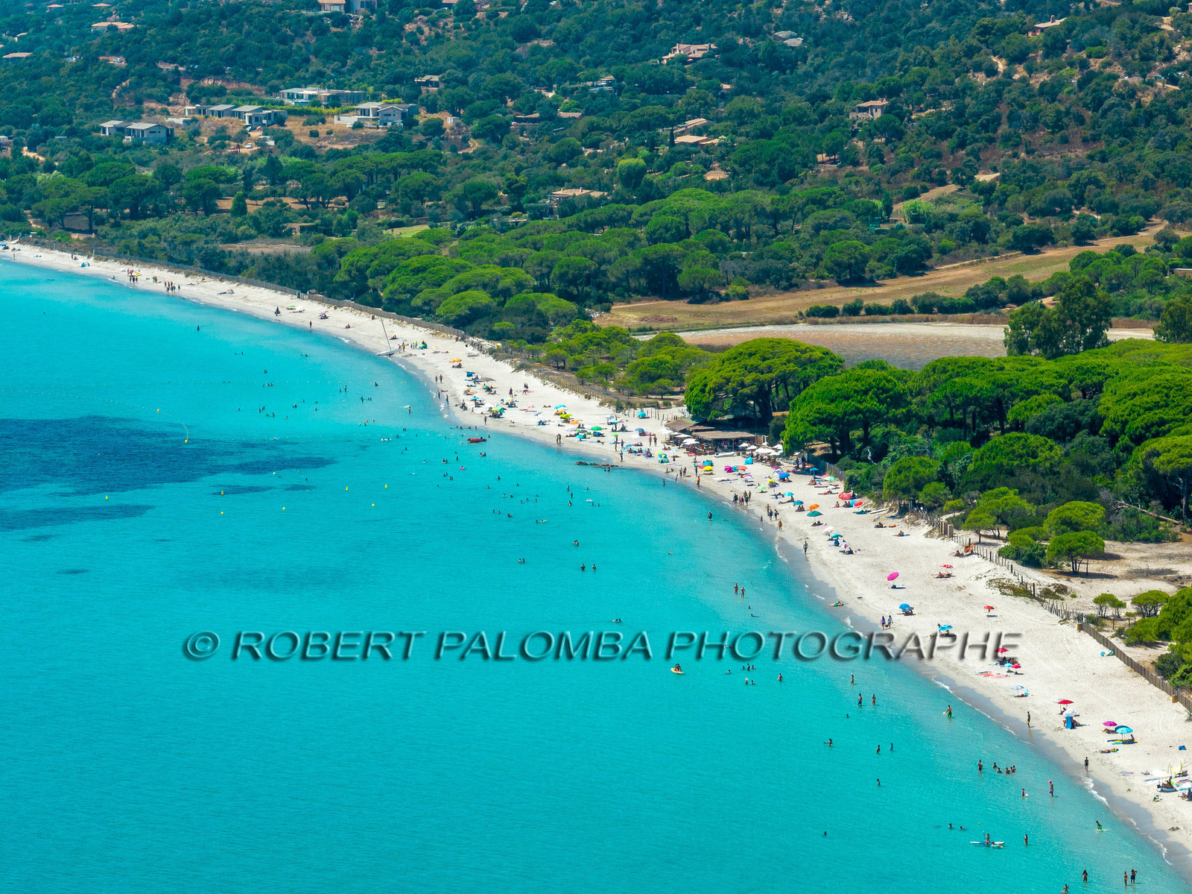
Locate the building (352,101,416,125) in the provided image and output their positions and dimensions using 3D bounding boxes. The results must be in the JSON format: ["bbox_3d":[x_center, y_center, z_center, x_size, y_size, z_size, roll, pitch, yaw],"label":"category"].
[{"bbox_3d":[-66.910,-105.310,1750.000,12.000,6.300,17.000,-4,7,-35],"label":"building"}]

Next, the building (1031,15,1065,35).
[{"bbox_3d":[167.400,-156.080,2050.000,9.500,6.500,8.500,6,8,45],"label":"building"}]

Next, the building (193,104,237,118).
[{"bbox_3d":[-121.640,-107.240,1770.000,8.000,4.000,12.500,-5,8,-43],"label":"building"}]

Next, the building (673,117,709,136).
[{"bbox_3d":[29.620,-99.440,1720.000,8.000,4.900,9.000,-4,7,-38],"label":"building"}]

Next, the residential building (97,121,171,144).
[{"bbox_3d":[-139.480,-95.170,1680.000,11.500,5.800,22.000,-4,7,-37],"label":"residential building"}]

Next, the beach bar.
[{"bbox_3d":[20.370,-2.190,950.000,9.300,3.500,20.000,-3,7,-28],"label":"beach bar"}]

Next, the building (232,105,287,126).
[{"bbox_3d":[-104.930,-103.370,1730.000,13.000,5.300,11.000,-5,8,-43],"label":"building"}]

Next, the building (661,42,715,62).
[{"bbox_3d":[34.960,-147.870,2080.000,17.000,6.300,11.000,2,6,15],"label":"building"}]

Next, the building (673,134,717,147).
[{"bbox_3d":[30.240,-93.450,1690.000,9.000,4.000,9.500,-5,8,-42],"label":"building"}]

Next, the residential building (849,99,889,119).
[{"bbox_3d":[89.760,-110.880,1820.000,10.500,6.000,8.000,3,6,25],"label":"residential building"}]

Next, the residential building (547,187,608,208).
[{"bbox_3d":[-5.110,-70.010,1560.000,13.000,4.800,10.500,4,7,35],"label":"residential building"}]

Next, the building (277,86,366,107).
[{"bbox_3d":[-90.710,-115.810,1830.000,23.000,5.300,17.000,4,7,38],"label":"building"}]

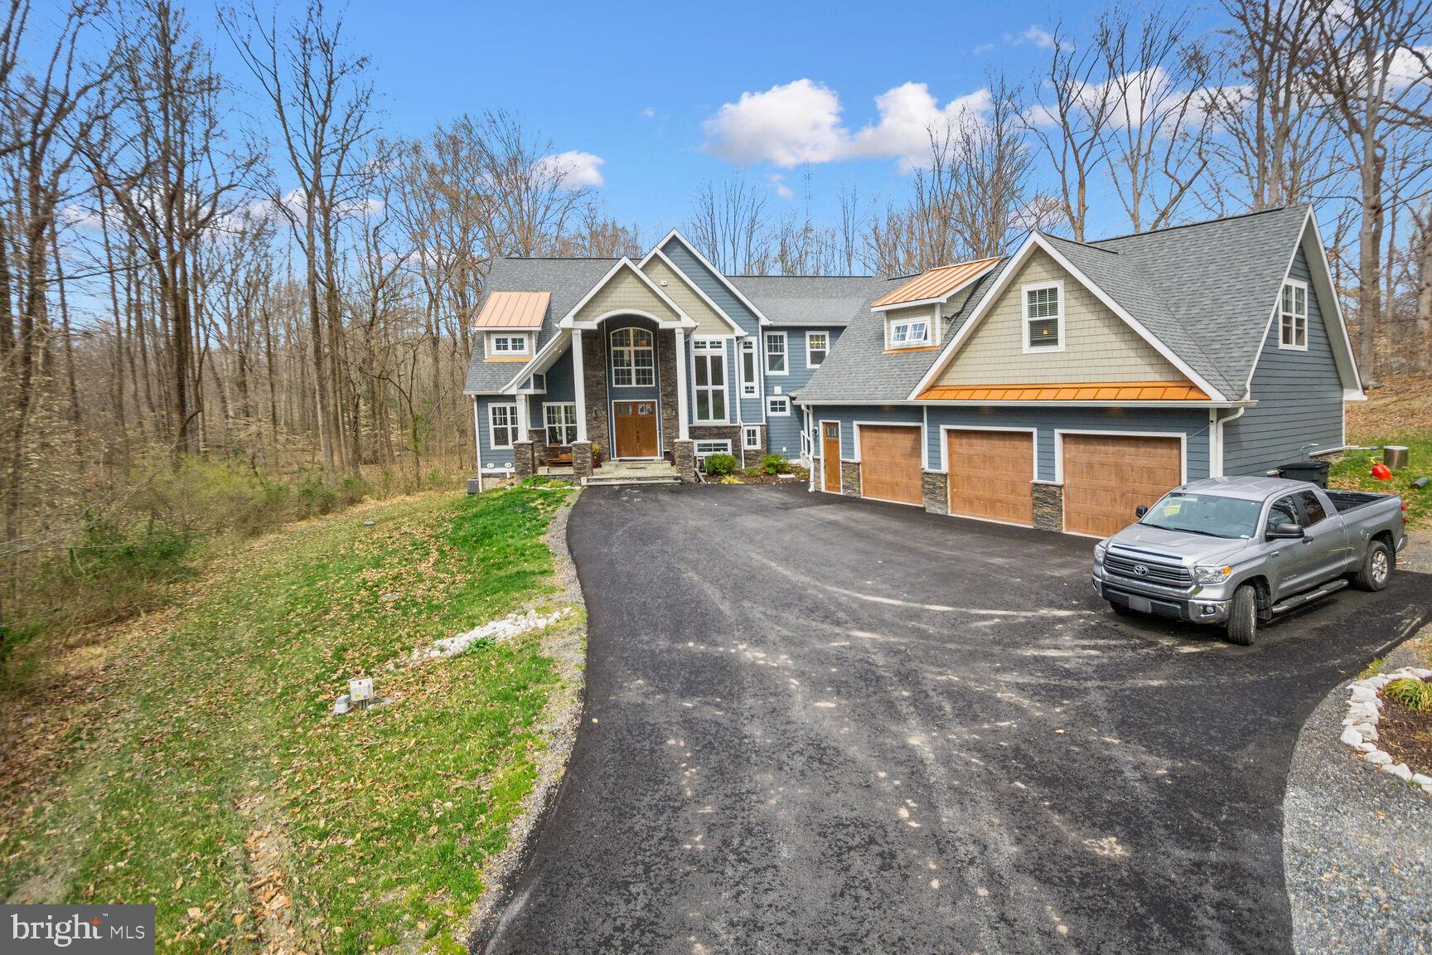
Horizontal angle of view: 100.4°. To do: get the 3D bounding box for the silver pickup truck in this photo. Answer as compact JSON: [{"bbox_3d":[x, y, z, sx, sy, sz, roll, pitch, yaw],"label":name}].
[{"bbox_3d":[8.980,1.000,10.100,5.750,1.930,2.080,-7,7,-24],"label":"silver pickup truck"}]

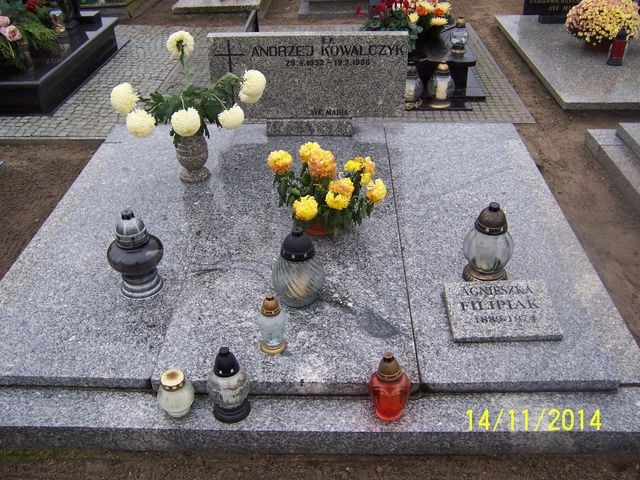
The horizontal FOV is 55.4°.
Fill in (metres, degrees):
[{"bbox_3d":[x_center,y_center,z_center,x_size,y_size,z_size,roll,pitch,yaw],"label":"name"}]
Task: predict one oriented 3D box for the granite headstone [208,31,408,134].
[{"bbox_3d":[-0.055,-0.797,3.156,0.985,0.535,0.085,0,34,2],"label":"granite headstone"}]

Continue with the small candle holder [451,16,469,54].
[{"bbox_3d":[0.856,-1.247,3.743,0.104,0.220,0.104,0,34,2],"label":"small candle holder"}]

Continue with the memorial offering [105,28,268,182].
[{"bbox_3d":[-0.595,-0.565,2.707,0.680,0.650,0.480,0,34,2],"label":"memorial offering"}]

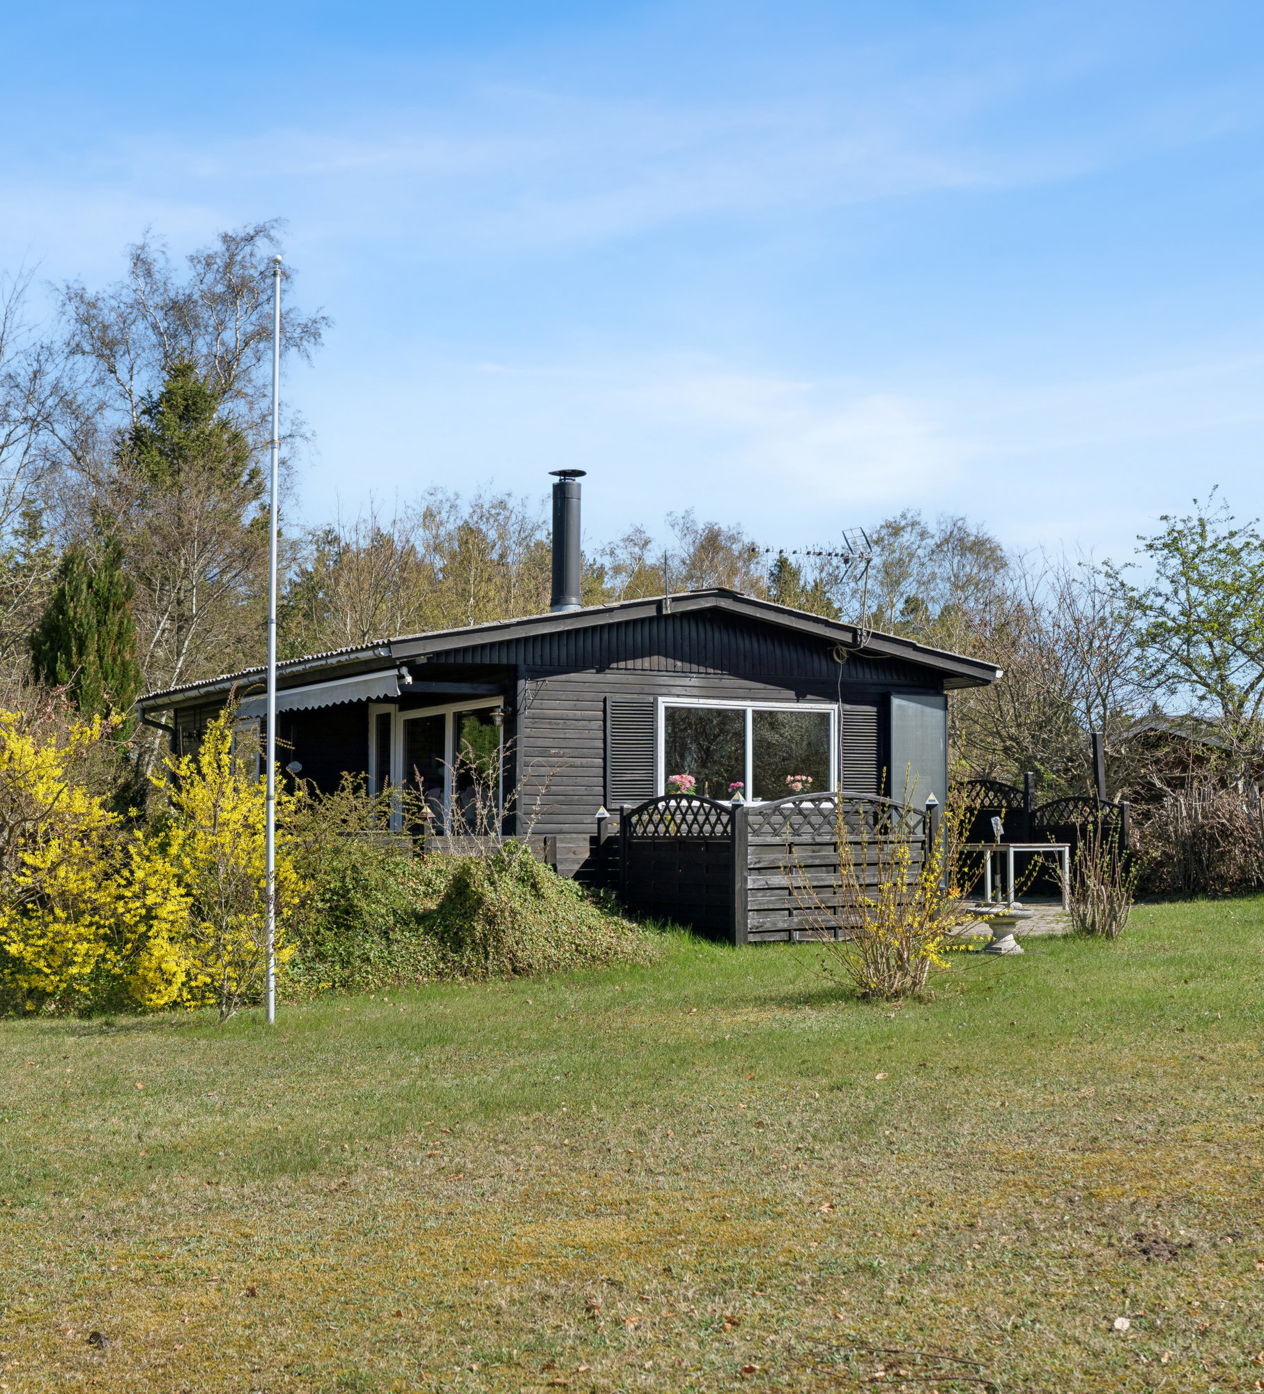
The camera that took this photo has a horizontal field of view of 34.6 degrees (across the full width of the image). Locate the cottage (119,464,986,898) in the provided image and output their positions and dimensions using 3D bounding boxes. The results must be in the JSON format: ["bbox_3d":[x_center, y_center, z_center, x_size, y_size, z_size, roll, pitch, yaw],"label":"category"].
[{"bbox_3d":[-1.351,0.099,24.397,6.894,4.432,9.652,2,-4,-27],"label":"cottage"}]

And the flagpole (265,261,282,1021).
[{"bbox_3d":[-2.261,-0.388,12.865,0.060,4.892,0.060,0,-4,0],"label":"flagpole"}]

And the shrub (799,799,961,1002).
[{"bbox_3d":[1.654,1.317,13.343,1.069,1.239,1.069,0,-4,0],"label":"shrub"}]

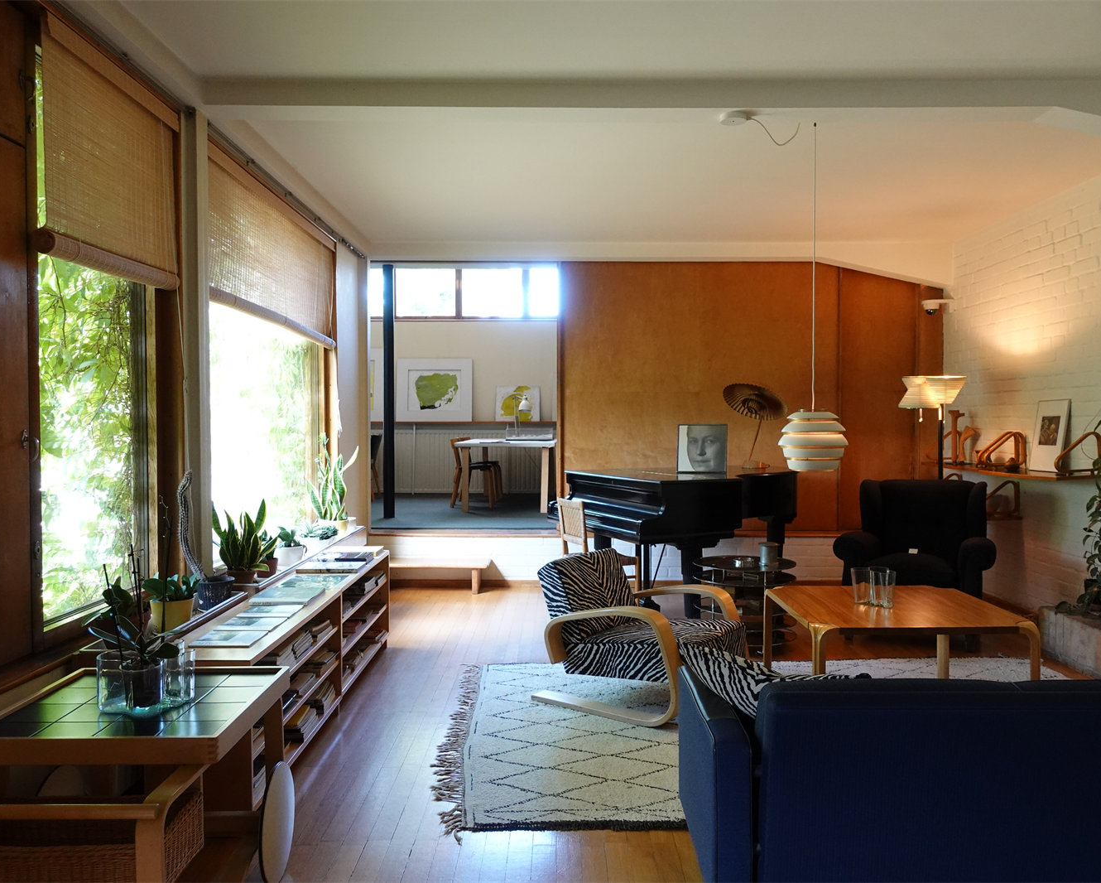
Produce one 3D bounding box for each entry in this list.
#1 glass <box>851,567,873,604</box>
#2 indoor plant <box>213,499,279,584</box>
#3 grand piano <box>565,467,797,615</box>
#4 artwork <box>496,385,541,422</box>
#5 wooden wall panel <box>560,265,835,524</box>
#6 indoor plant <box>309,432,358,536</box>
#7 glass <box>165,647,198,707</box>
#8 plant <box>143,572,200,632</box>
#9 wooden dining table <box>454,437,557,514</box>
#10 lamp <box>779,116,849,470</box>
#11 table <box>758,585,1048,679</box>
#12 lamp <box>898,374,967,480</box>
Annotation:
[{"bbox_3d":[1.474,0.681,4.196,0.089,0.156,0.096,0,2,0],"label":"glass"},{"bbox_3d":[-1.427,0.466,4.152,0.300,0.390,0.270,0,1,0],"label":"indoor plant"},{"bbox_3d":[1.176,0.743,6.743,1.932,1.007,1.450,-1,2,-21],"label":"grand piano"},{"bbox_3d":[-0.409,-0.488,11.240,0.564,0.453,0.030,0,-3,0],"label":"artwork"},{"bbox_3d":[1.279,-0.386,7.563,2.391,2.301,0.060,0,2,0],"label":"wooden wall panel"},{"bbox_3d":[-1.498,0.287,6.086,0.307,0.665,0.282,0,2,0],"label":"indoor plant"},{"bbox_3d":[-1.072,0.672,2.561,0.090,0.153,0.090,0,1,0],"label":"glass"},{"bbox_3d":[-1.380,0.580,3.244,0.190,0.210,0.180,0,1,0],"label":"plant"},{"bbox_3d":[-0.445,0.362,10.311,1.050,0.727,2.380,0,1,0],"label":"wooden dining table"},{"bbox_3d":[1.248,-0.680,4.157,0.333,1.655,0.333,0,1,0],"label":"lamp"},{"bbox_3d":[1.529,1.009,4.016,0.920,0.530,0.900,0,1,0],"label":"table"},{"bbox_3d":[2.750,0.372,6.343,0.480,1.700,0.460,0,1,0],"label":"lamp"}]

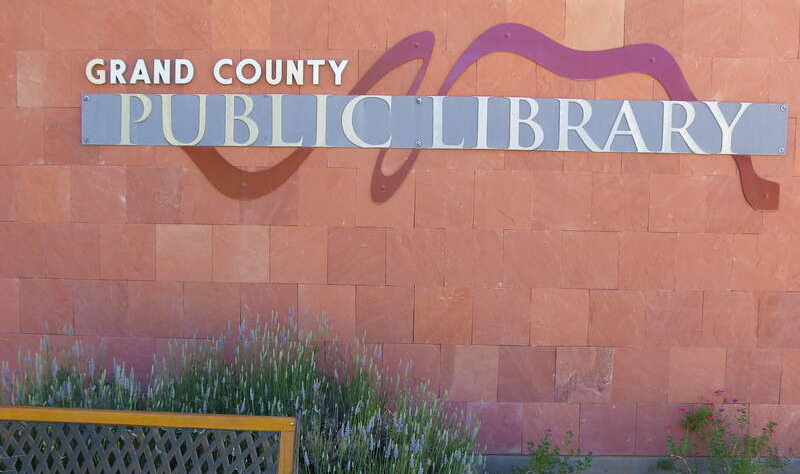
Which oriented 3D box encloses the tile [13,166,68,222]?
[{"bbox_3d":[-1.902,-0.232,3.693,0.305,0.305,0.030,1,4,1],"label":"tile"}]

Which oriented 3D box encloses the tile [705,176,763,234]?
[{"bbox_3d":[1.737,-0.169,3.609,0.305,0.305,0.025,1,4,1],"label":"tile"}]

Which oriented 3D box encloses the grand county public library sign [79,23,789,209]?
[{"bbox_3d":[0.170,-0.634,3.592,3.665,0.942,0.060,1,4,1],"label":"grand county public library sign"}]

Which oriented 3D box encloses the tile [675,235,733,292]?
[{"bbox_3d":[1.589,0.132,3.644,0.304,0.304,0.030,1,4,1],"label":"tile"}]

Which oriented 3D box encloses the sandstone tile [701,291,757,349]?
[{"bbox_3d":[1.727,0.436,3.657,0.305,0.305,0.030,1,4,1],"label":"sandstone tile"}]

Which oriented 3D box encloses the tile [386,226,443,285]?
[{"bbox_3d":[0.078,0.107,3.665,0.305,0.305,0.030,1,4,1],"label":"tile"}]

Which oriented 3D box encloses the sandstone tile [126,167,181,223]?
[{"bbox_3d":[-1.294,-0.220,3.668,0.305,0.305,0.030,1,4,1],"label":"sandstone tile"}]

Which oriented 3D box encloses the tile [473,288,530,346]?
[{"bbox_3d":[0.539,0.421,3.694,0.305,0.305,0.030,1,3,0],"label":"tile"}]

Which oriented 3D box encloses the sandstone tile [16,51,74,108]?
[{"bbox_3d":[-1.849,-0.823,3.631,0.304,0.304,0.030,1,4,1],"label":"sandstone tile"}]

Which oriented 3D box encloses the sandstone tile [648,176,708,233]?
[{"bbox_3d":[1.445,-0.173,3.614,0.305,0.305,0.025,1,4,1],"label":"sandstone tile"}]

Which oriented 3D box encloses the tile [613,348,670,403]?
[{"bbox_3d":[1.281,0.737,3.708,0.305,0.305,0.030,1,4,1],"label":"tile"}]

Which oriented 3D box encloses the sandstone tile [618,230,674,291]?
[{"bbox_3d":[1.299,0.128,3.669,0.305,0.305,0.030,1,4,1],"label":"sandstone tile"}]

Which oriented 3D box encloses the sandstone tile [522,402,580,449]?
[{"bbox_3d":[0.806,1.018,3.699,0.305,0.294,0.025,1,4,1],"label":"sandstone tile"}]

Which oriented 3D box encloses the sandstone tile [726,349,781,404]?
[{"bbox_3d":[1.870,0.737,3.683,0.304,0.304,0.030,1,4,1],"label":"sandstone tile"}]

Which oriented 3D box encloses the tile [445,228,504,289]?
[{"bbox_3d":[0.389,0.107,3.681,0.305,0.305,0.030,1,4,1],"label":"tile"}]

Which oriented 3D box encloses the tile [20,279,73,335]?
[{"bbox_3d":[-1.877,0.369,3.704,0.305,0.305,0.025,1,4,1],"label":"tile"}]

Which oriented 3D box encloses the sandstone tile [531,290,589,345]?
[{"bbox_3d":[0.845,0.423,3.661,0.305,0.305,0.025,1,4,1],"label":"sandstone tile"}]

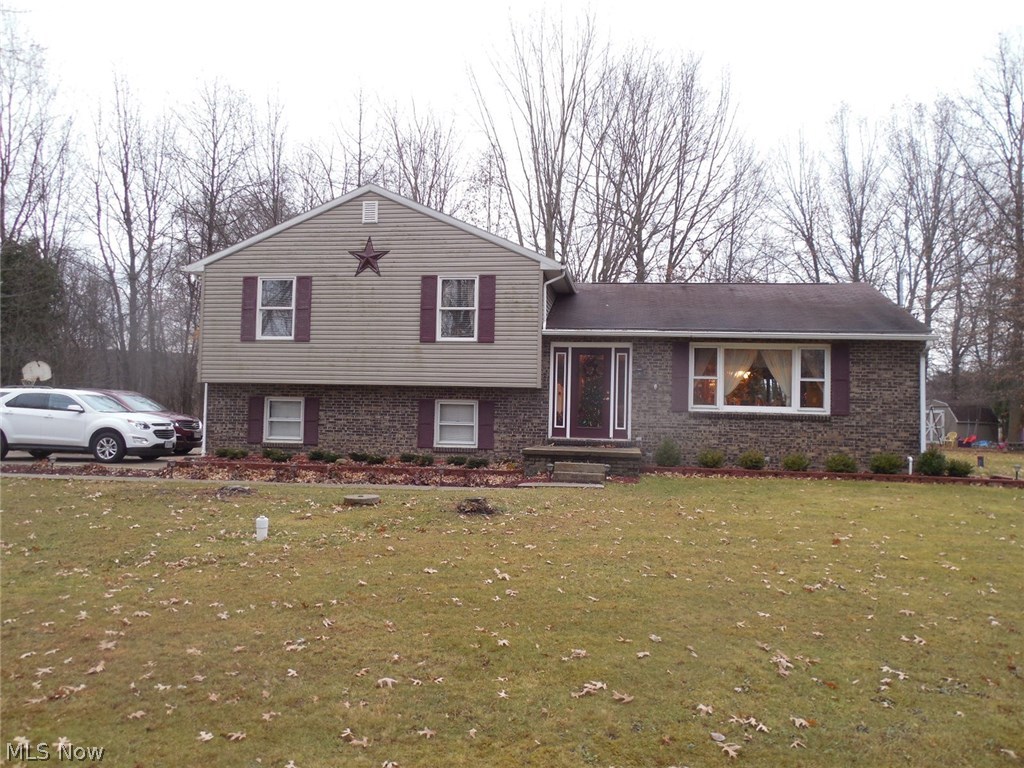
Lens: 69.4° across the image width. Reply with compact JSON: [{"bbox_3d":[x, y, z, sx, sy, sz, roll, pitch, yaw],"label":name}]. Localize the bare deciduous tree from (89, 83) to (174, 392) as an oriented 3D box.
[{"bbox_3d":[-20.753,-7.181,40.547,4.630,19.850,4.490,1,-3,9],"label":"bare deciduous tree"}]

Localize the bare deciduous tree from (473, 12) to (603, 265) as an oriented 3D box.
[{"bbox_3d":[1.262,-7.883,36.596,6.310,21.640,5.990,1,-3,9],"label":"bare deciduous tree"}]

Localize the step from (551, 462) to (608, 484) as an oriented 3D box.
[{"bbox_3d":[1.237,1.631,13.490,0.930,0.360,0.600,1,-3,9],"label":"step"}]

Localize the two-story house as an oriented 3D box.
[{"bbox_3d":[1.048,-1.061,19.933,16.050,6.120,8.400,1,-3,9],"label":"two-story house"}]

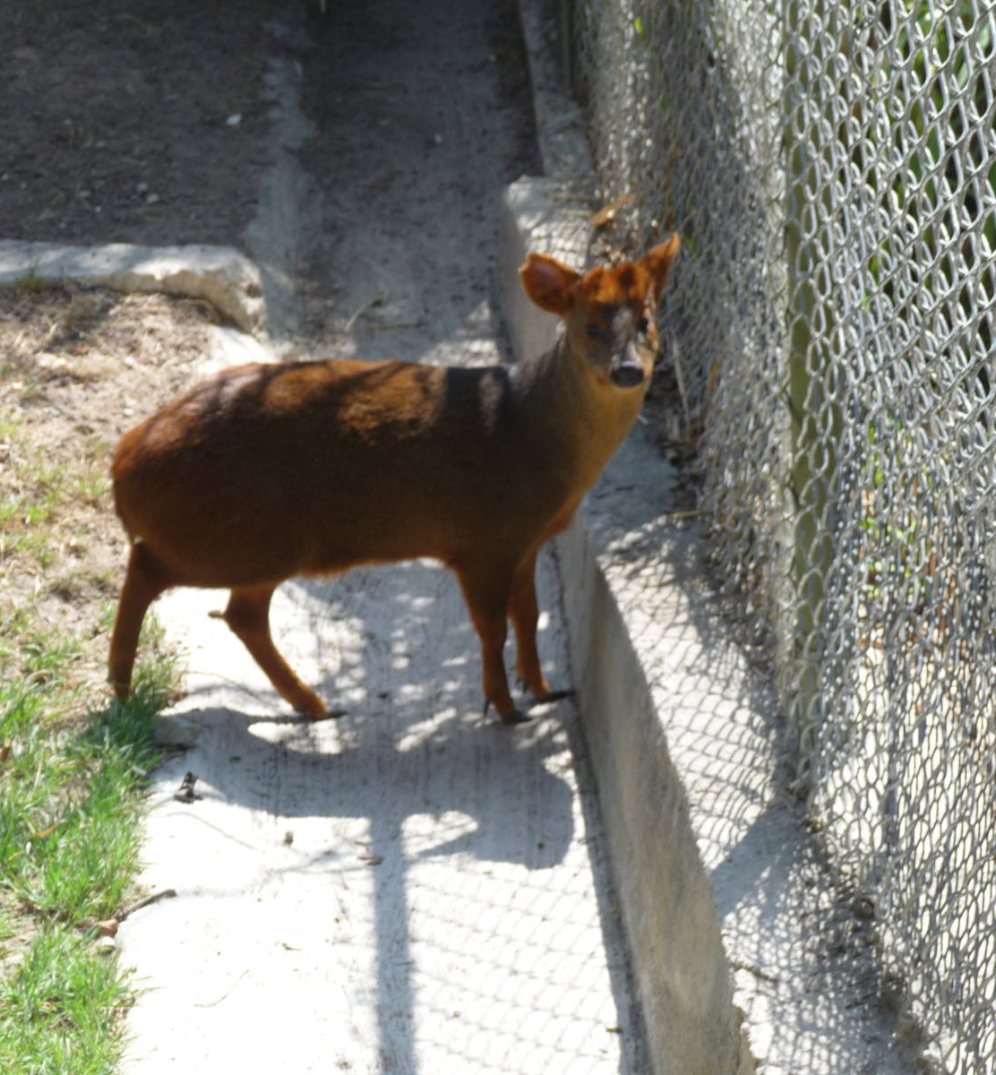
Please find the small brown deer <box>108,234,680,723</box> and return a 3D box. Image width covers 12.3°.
[{"bbox_3d":[-0.110,-0.067,5.237,0.640,0.545,0.240,-1,14,8],"label":"small brown deer"}]

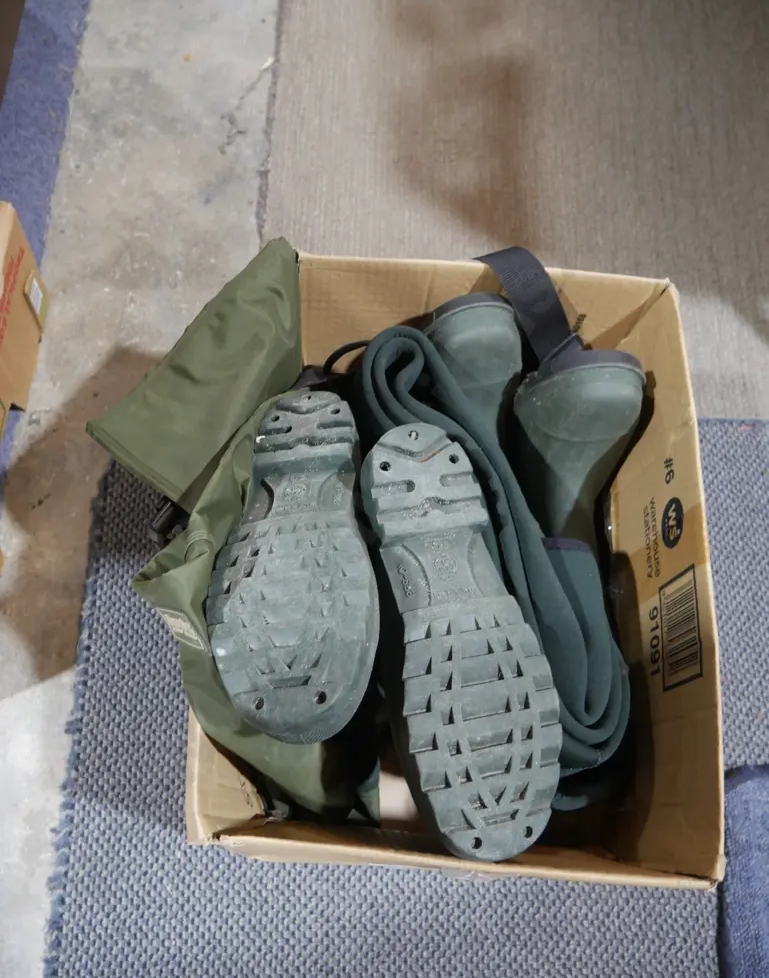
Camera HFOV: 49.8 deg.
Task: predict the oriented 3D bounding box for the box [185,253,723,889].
[{"bbox_3d":[0.055,0.083,0.768,0.355,0.305,0.475,6,68,-2],"label":"box"}]

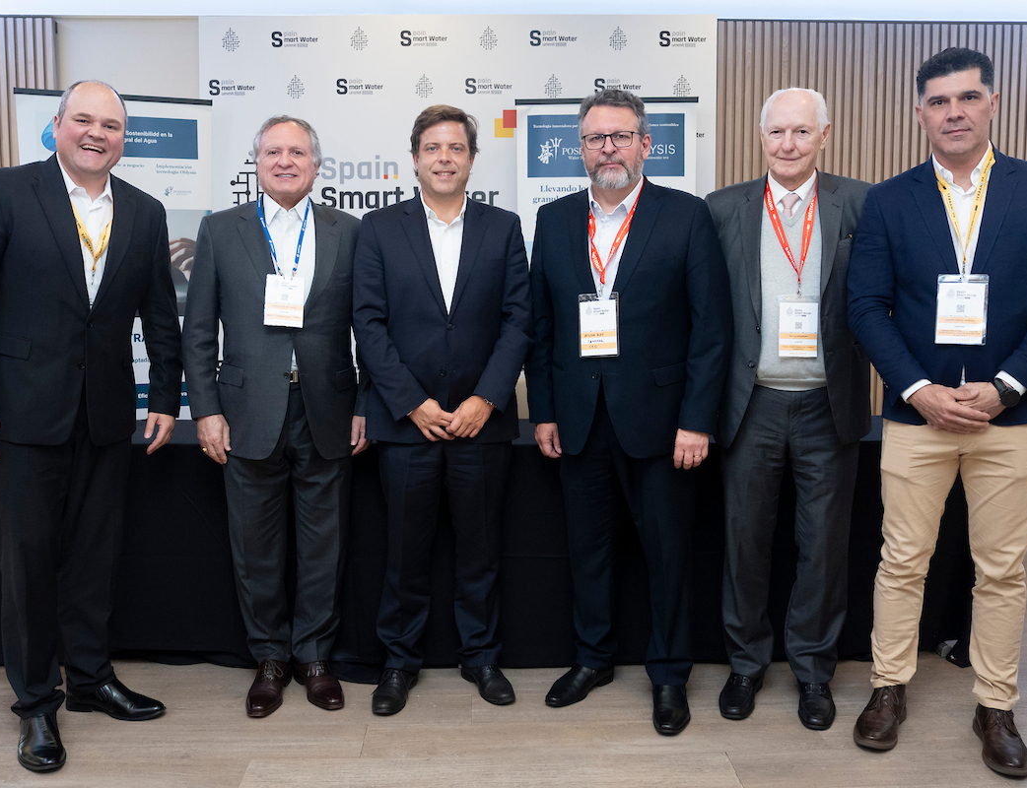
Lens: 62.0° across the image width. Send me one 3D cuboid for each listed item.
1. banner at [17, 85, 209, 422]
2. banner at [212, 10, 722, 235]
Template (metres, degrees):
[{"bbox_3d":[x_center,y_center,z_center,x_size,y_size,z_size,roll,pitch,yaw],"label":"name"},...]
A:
[{"bbox_3d":[-1.771,-0.274,3.905,0.807,2.135,0.120,-2,5,-20],"label":"banner"},{"bbox_3d":[-0.319,-0.774,5.082,3.000,2.861,0.100,0,5,0],"label":"banner"}]

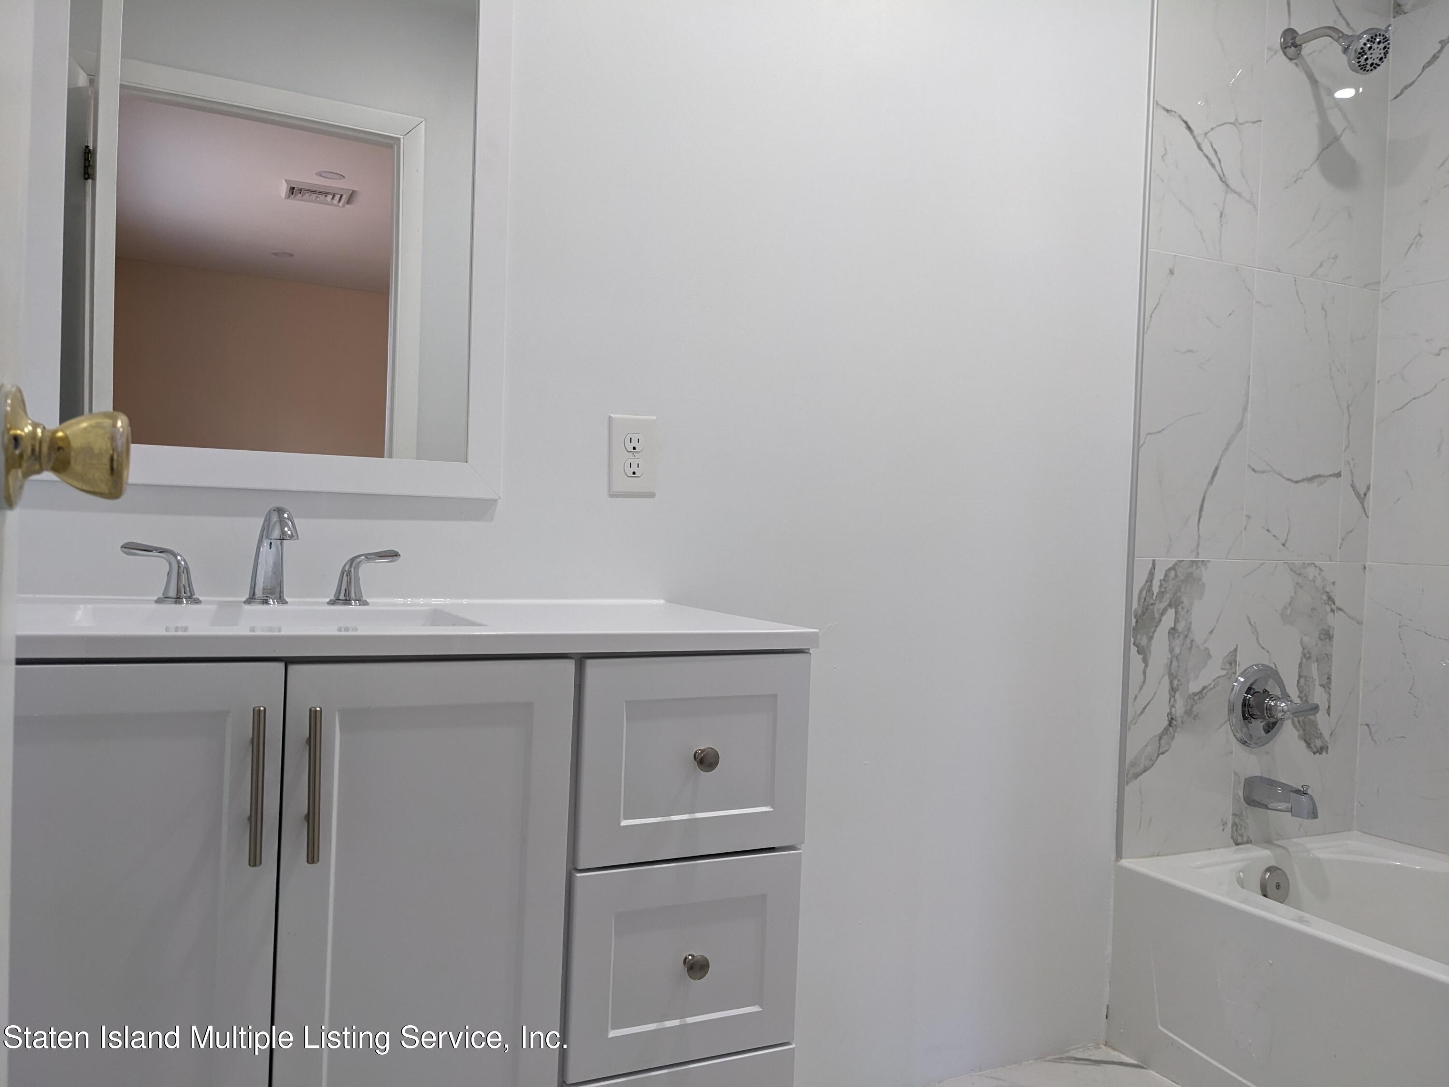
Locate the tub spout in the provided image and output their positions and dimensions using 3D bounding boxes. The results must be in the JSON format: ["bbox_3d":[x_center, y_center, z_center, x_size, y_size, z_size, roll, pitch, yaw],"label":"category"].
[{"bbox_3d":[1.146,0.521,2.323,0.056,0.068,0.142,2,1,-26],"label":"tub spout"}]

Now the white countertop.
[{"bbox_3d":[-0.464,0.093,1.352,1.050,0.025,0.477,2,1,-26],"label":"white countertop"}]

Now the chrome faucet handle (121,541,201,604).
[{"bbox_3d":[-0.703,0.036,1.415,0.092,0.074,0.054,2,1,-26],"label":"chrome faucet handle"}]

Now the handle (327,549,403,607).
[{"bbox_3d":[-0.484,0.044,1.520,0.094,0.073,0.054,2,1,-26],"label":"handle"}]

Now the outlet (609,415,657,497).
[{"bbox_3d":[-0.141,-0.133,1.761,0.079,0.125,0.007,2,1,-26],"label":"outlet"}]

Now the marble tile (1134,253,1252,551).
[{"bbox_3d":[0.955,-0.271,2.291,0.302,0.606,0.011,2,1,-26],"label":"marble tile"}]

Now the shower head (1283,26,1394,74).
[{"bbox_3d":[1.240,-1.002,2.276,0.094,0.153,0.225,2,1,-26],"label":"shower head"}]

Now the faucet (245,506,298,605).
[{"bbox_3d":[-0.568,0.016,1.416,0.056,0.125,0.167,2,1,-26],"label":"faucet"}]

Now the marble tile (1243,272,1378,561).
[{"bbox_3d":[1.262,-0.264,2.439,0.380,0.606,0.011,2,1,-26],"label":"marble tile"}]

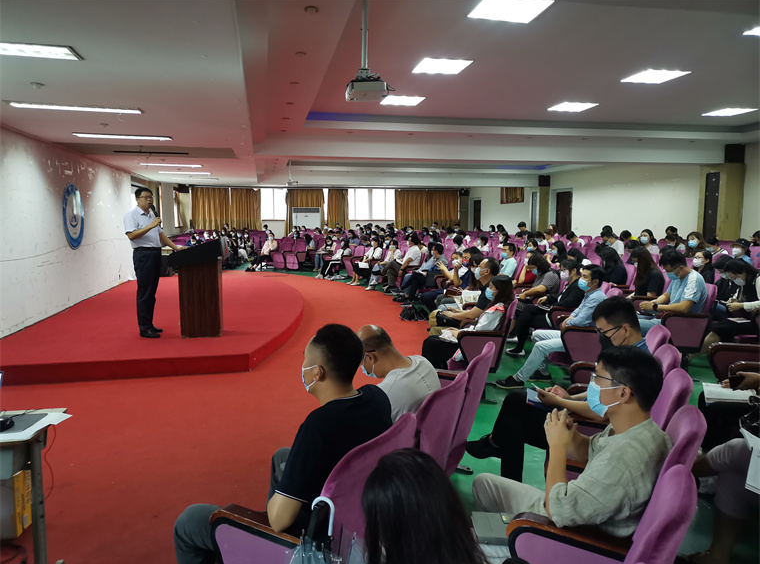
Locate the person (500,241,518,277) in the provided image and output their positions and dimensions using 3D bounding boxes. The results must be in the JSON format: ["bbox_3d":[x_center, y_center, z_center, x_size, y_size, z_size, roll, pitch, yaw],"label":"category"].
[{"bbox_3d":[2.096,-0.107,9.877,0.765,1.204,0.530,-1,6,-12],"label":"person"}]

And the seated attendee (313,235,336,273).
[{"bbox_3d":[-1.718,-0.872,17.616,0.530,1.102,0.765,4,7,33],"label":"seated attendee"}]

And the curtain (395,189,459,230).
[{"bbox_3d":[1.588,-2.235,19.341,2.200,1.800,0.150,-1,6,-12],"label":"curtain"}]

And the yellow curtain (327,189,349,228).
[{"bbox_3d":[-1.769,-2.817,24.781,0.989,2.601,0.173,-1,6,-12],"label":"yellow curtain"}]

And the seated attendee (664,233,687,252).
[{"bbox_3d":[4.828,-0.254,9.760,0.750,1.120,0.470,0,6,2],"label":"seated attendee"}]

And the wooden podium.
[{"bbox_3d":[-2.218,0.053,7.003,0.632,1.153,0.714,-1,6,-12],"label":"wooden podium"}]

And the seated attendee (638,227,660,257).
[{"bbox_3d":[4.031,-0.209,8.954,0.750,1.200,0.480,0,6,-3],"label":"seated attendee"}]

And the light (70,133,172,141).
[{"bbox_3d":[-3.516,-2.025,7.871,1.200,0.080,0.300,-1,6,-12],"label":"light"}]

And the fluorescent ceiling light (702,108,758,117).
[{"bbox_3d":[5.719,-2.799,9.355,0.612,0.071,0.612,-1,6,-12],"label":"fluorescent ceiling light"}]

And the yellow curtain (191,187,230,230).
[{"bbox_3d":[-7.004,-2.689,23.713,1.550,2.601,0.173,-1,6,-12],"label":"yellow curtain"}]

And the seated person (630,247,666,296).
[{"bbox_3d":[2.897,0.195,6.388,0.760,1.180,0.470,1,6,10],"label":"seated person"}]

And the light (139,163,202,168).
[{"bbox_3d":[-4.327,-2.438,11.843,1.200,0.080,0.300,-1,6,-12],"label":"light"}]

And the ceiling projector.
[{"bbox_3d":[-0.090,-1.501,4.450,0.296,0.112,0.388,0,6,-2],"label":"ceiling projector"}]

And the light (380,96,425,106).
[{"bbox_3d":[0.369,-2.792,8.754,0.600,0.070,0.600,-1,6,-12],"label":"light"}]

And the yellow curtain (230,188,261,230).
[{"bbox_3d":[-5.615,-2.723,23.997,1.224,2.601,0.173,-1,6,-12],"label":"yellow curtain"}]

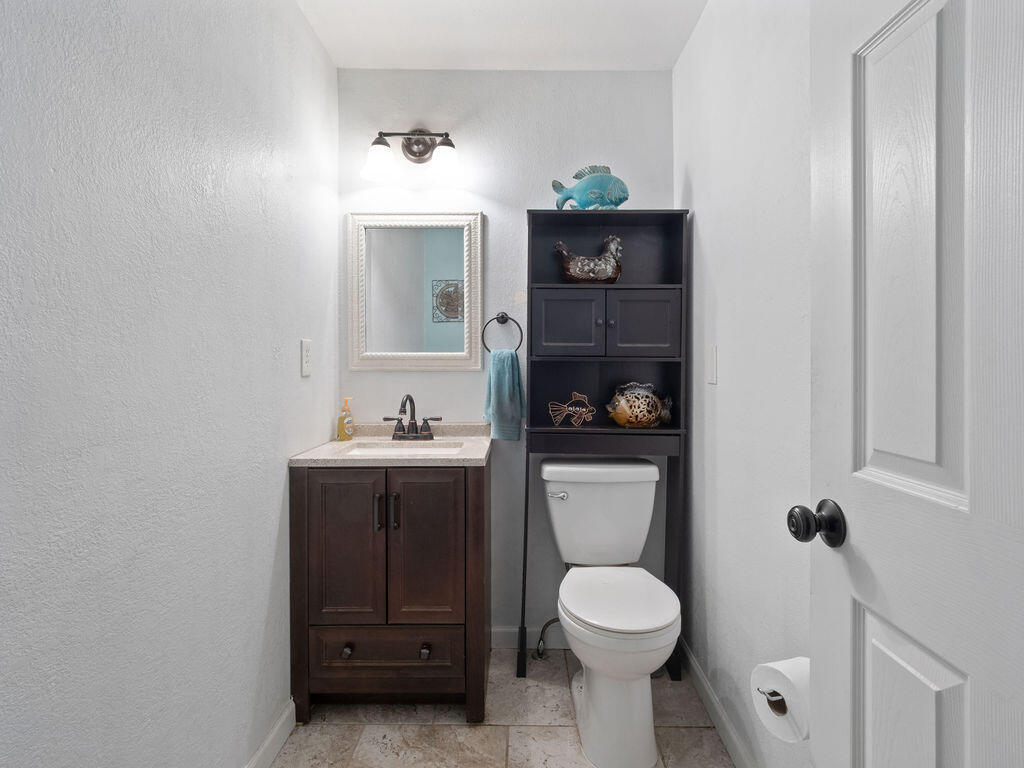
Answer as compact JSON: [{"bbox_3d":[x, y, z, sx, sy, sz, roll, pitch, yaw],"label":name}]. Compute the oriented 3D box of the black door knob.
[{"bbox_3d":[0.468,0.217,0.830,0.064,0.069,0.069,0,1,1],"label":"black door knob"}]

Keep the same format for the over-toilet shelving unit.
[{"bbox_3d":[0.334,0.218,2.035,0.600,1.710,0.200,1,1,1],"label":"over-toilet shelving unit"}]

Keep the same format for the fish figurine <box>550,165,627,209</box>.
[{"bbox_3d":[0.298,-0.736,2.020,0.287,0.190,0.100,0,1,5],"label":"fish figurine"}]

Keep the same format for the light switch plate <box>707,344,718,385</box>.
[{"bbox_3d":[0.652,-0.061,1.730,0.008,0.122,0.080,0,1,1],"label":"light switch plate"}]

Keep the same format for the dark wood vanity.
[{"bbox_3d":[-0.401,0.661,1.947,0.638,0.855,0.452,0,1,1],"label":"dark wood vanity"}]

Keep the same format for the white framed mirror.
[{"bbox_3d":[-0.392,-0.374,2.157,0.543,0.638,0.028,0,1,1],"label":"white framed mirror"}]

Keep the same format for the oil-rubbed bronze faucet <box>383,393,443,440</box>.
[{"bbox_3d":[-0.388,0.129,2.040,0.228,0.178,0.143,0,1,3],"label":"oil-rubbed bronze faucet"}]

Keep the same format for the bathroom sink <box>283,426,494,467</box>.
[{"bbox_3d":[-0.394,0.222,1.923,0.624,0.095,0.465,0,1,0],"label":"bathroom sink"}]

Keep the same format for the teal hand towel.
[{"bbox_3d":[-0.026,0.043,2.105,0.168,0.355,0.080,0,1,0],"label":"teal hand towel"}]

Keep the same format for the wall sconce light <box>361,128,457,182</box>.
[{"bbox_3d":[-0.397,-0.902,2.087,0.370,0.243,0.172,0,1,1],"label":"wall sconce light"}]

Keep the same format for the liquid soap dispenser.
[{"bbox_3d":[-0.636,0.132,2.040,0.053,0.168,0.064,1,2,44],"label":"liquid soap dispenser"}]

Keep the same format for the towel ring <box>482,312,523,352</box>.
[{"bbox_3d":[-0.036,-0.196,2.125,0.160,0.178,0.062,0,1,0],"label":"towel ring"}]

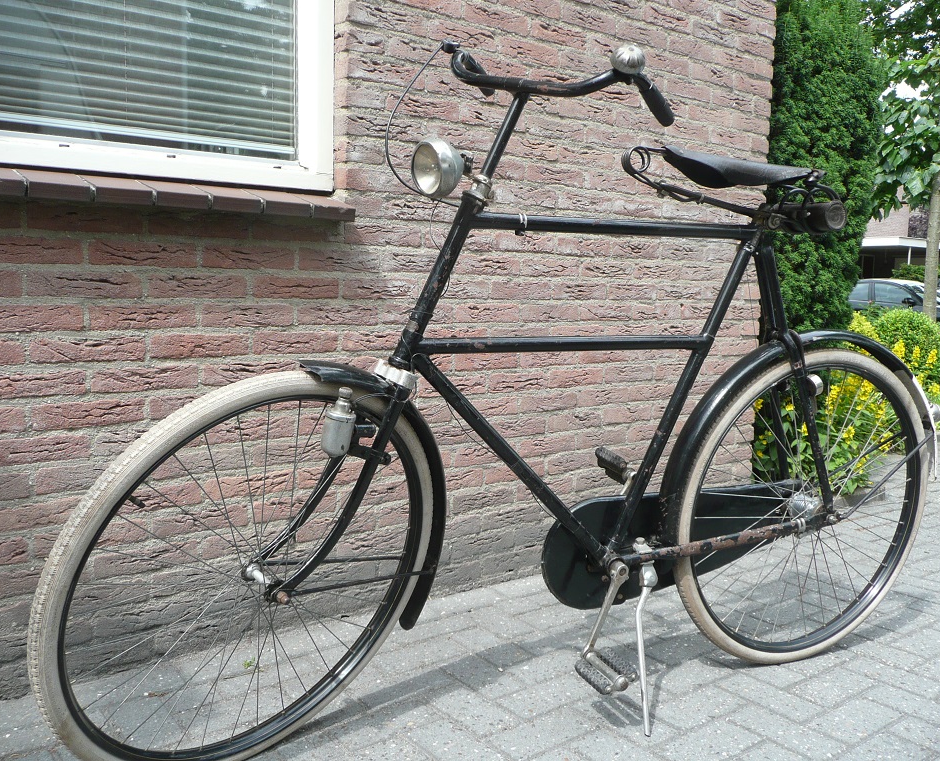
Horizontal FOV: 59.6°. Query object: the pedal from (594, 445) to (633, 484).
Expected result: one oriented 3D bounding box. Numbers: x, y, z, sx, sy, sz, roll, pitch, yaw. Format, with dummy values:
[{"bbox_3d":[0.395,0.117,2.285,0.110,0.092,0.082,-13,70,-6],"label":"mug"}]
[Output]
[{"bbox_3d":[0.298,0.177,1.682,0.027,0.069,0.100,-34,24,-12],"label":"pedal"}]

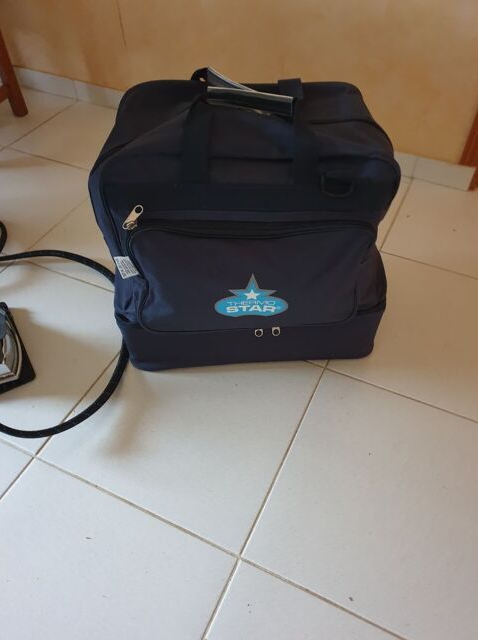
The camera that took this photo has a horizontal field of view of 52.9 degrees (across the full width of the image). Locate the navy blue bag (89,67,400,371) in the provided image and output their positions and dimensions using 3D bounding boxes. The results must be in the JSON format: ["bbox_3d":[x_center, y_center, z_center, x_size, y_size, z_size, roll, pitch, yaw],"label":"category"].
[{"bbox_3d":[0.011,-0.155,0.887,0.456,0.464,0.256,-3,49,-2],"label":"navy blue bag"}]

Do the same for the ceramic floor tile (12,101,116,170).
[{"bbox_3d":[-0.474,-0.624,1.619,0.400,0.010,0.392,19,51,17],"label":"ceramic floor tile"}]

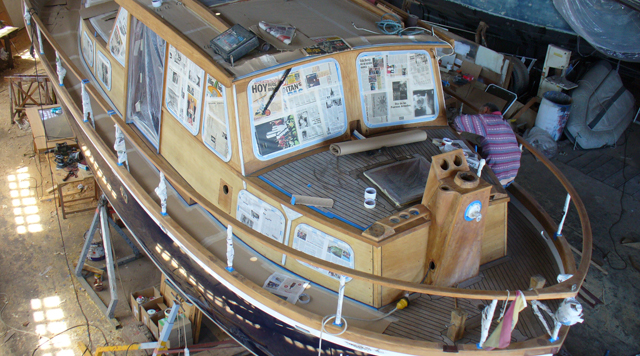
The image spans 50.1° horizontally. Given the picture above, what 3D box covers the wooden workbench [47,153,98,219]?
[{"bbox_3d":[-4.055,0.060,11.311,0.650,0.620,1.180,-16,34,-26],"label":"wooden workbench"}]

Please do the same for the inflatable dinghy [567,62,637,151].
[{"bbox_3d":[5.560,-1.357,13.594,2.200,1.380,0.460,-41,15,-36],"label":"inflatable dinghy"}]

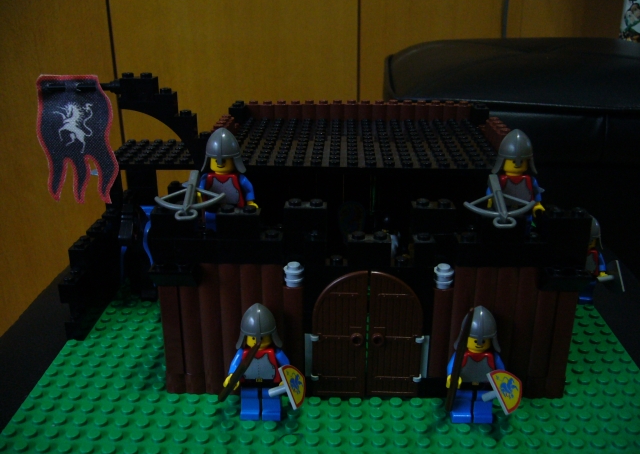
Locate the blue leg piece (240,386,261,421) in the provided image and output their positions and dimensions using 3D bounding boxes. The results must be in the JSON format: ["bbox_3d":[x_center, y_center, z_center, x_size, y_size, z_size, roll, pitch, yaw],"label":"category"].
[{"bbox_3d":[-0.026,0.065,0.246,0.008,0.013,0.009,1,20,1],"label":"blue leg piece"}]

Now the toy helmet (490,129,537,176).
[{"bbox_3d":[0.073,-0.028,0.243,0.017,0.018,0.016,1,20,1],"label":"toy helmet"}]

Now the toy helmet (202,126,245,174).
[{"bbox_3d":[-0.037,-0.029,0.246,0.017,0.018,0.016,1,20,1],"label":"toy helmet"}]

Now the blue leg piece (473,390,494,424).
[{"bbox_3d":[0.061,0.066,0.244,0.008,0.013,0.009,1,20,1],"label":"blue leg piece"}]

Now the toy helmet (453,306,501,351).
[{"bbox_3d":[0.057,0.037,0.234,0.017,0.018,0.016,1,20,1],"label":"toy helmet"}]

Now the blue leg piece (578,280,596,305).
[{"bbox_3d":[0.136,0.032,0.332,0.008,0.013,0.009,1,20,1],"label":"blue leg piece"}]

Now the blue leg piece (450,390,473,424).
[{"bbox_3d":[0.053,0.066,0.245,0.008,0.013,0.009,1,20,1],"label":"blue leg piece"}]

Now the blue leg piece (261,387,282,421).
[{"bbox_3d":[-0.018,0.065,0.246,0.008,0.013,0.009,1,20,1],"label":"blue leg piece"}]

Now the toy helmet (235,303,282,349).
[{"bbox_3d":[-0.022,0.036,0.236,0.017,0.018,0.016,-4,21,-11],"label":"toy helmet"}]

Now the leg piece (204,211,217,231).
[{"bbox_3d":[-0.041,0.001,0.256,0.008,0.013,0.009,1,20,1],"label":"leg piece"}]

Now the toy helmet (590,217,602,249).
[{"bbox_3d":[0.133,0.003,0.322,0.017,0.018,0.016,1,20,1],"label":"toy helmet"}]

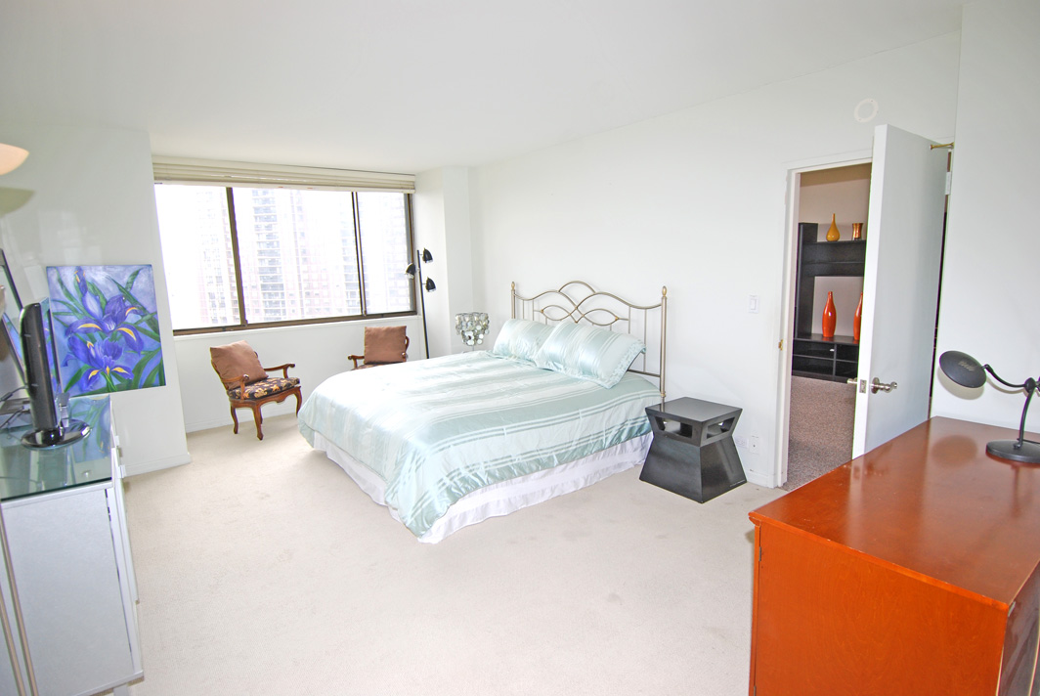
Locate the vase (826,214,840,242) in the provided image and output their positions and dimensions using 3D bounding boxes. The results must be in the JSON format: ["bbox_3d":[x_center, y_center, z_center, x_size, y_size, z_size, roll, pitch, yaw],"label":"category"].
[{"bbox_3d":[3.921,-1.502,6.506,0.150,0.330,0.150,-8,11,-36],"label":"vase"}]

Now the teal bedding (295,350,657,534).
[{"bbox_3d":[-0.380,0.516,4.247,2.110,0.630,2.140,-8,11,-36],"label":"teal bedding"}]

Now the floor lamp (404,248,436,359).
[{"bbox_3d":[-1.120,-0.249,6.024,0.380,1.760,0.280,-3,9,-9],"label":"floor lamp"}]

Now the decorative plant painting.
[{"bbox_3d":[-3.064,-0.135,3.905,0.600,0.950,0.035,-8,11,-36],"label":"decorative plant painting"}]

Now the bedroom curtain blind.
[{"bbox_3d":[-2.301,-1.786,5.478,2.620,0.220,0.090,-8,11,-36],"label":"bedroom curtain blind"}]

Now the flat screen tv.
[{"bbox_3d":[-2.377,0.097,2.629,0.240,0.670,0.800,-9,11,-37],"label":"flat screen tv"}]

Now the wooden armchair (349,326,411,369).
[{"bbox_3d":[-1.552,0.226,5.926,0.600,0.880,0.610,-2,9,2],"label":"wooden armchair"}]

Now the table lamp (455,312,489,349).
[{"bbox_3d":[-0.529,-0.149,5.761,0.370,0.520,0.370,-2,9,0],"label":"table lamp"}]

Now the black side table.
[{"bbox_3d":[1.195,0.672,3.585,0.510,0.515,0.510,-8,11,-36],"label":"black side table"}]

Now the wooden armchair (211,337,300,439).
[{"bbox_3d":[-2.599,0.379,5.154,0.610,0.880,0.600,1,9,20],"label":"wooden armchair"}]

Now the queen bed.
[{"bbox_3d":[-0.324,0.196,4.242,2.220,1.360,2.120,-8,11,-36],"label":"queen bed"}]

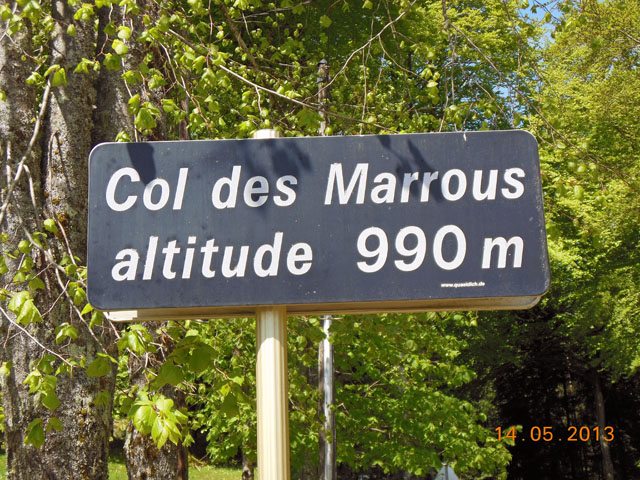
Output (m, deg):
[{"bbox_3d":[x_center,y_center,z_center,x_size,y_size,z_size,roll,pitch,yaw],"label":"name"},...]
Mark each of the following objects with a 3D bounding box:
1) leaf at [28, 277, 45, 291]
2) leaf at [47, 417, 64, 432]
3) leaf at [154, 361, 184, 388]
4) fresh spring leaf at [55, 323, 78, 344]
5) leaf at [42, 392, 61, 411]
[{"bbox_3d":[-1.103,0.169,4.100,0.062,0.054,0.040,2,-12,-15],"label":"leaf"},{"bbox_3d":[-1.029,0.718,4.100,0.070,0.062,0.040,1,-12,-14],"label":"leaf"},{"bbox_3d":[-0.530,0.472,3.700,0.116,0.105,0.050,0,-12,-8],"label":"leaf"},{"bbox_3d":[-0.986,0.364,4.100,0.093,0.086,0.050,1,-12,-13],"label":"fresh spring leaf"},{"bbox_3d":[-1.045,0.628,4.100,0.070,0.070,0.040,1,-12,-14],"label":"leaf"}]

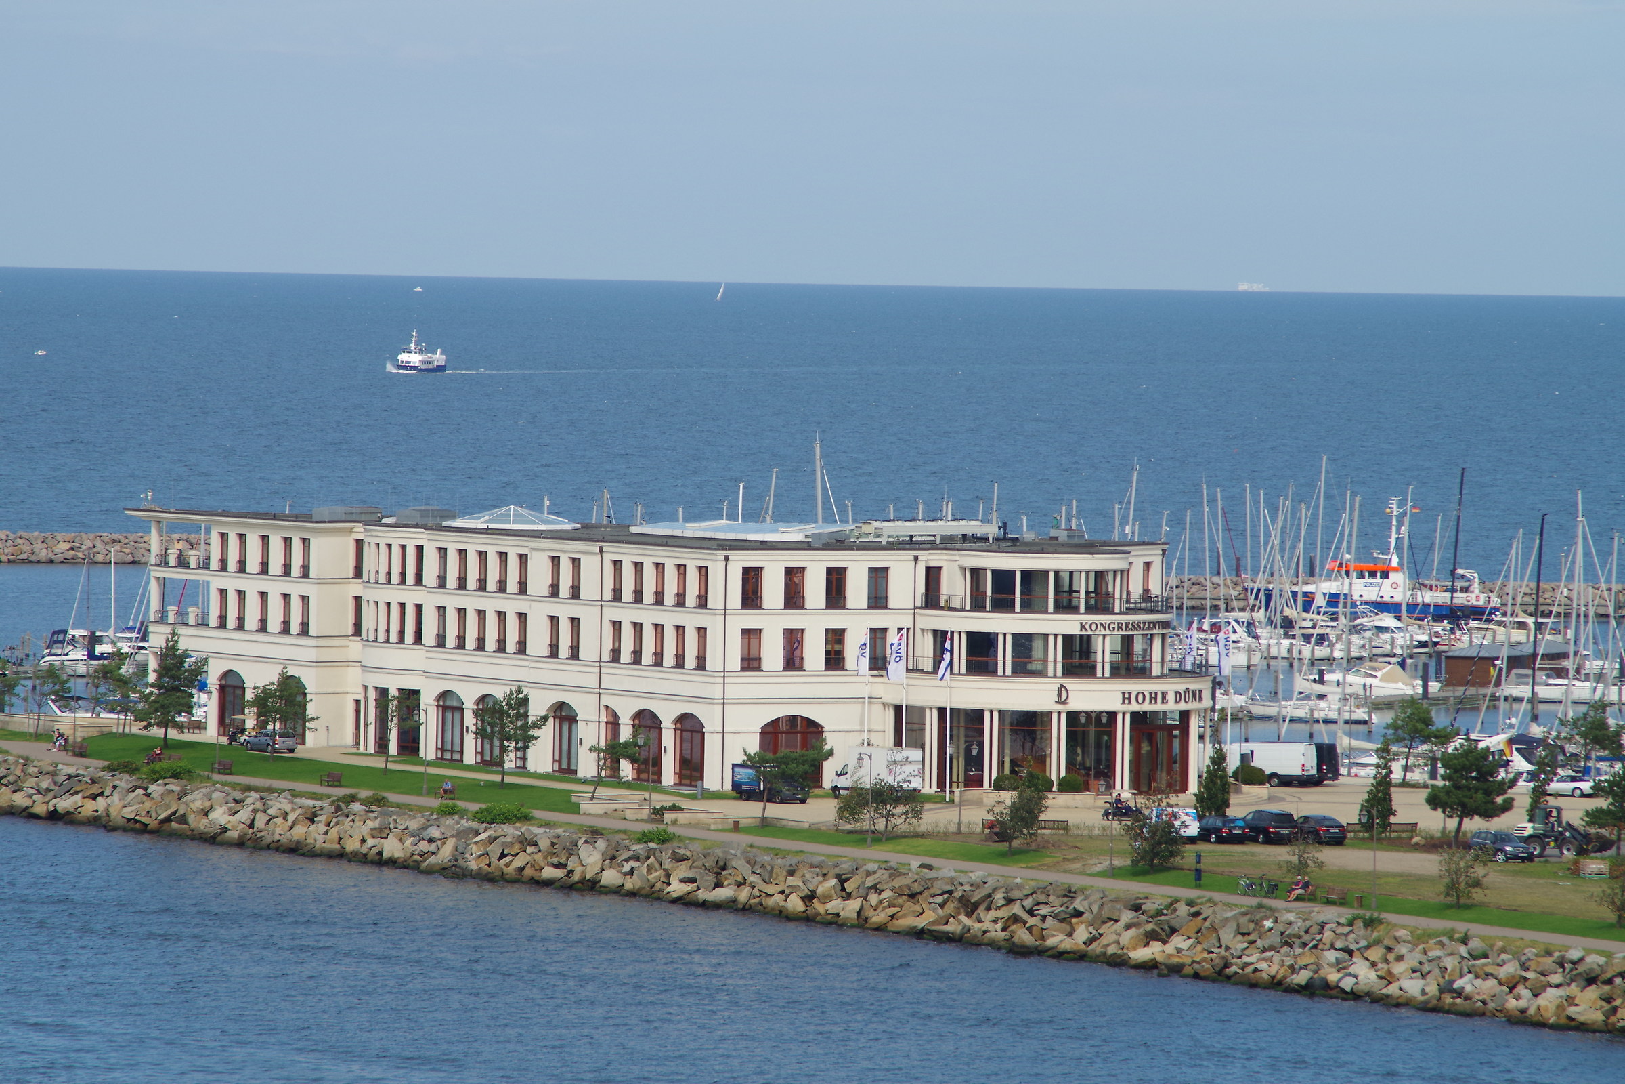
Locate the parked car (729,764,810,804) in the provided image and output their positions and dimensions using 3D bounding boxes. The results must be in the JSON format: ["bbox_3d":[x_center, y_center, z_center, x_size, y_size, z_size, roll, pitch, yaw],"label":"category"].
[{"bbox_3d":[-2.571,14.802,558.319,1.930,2.100,5.100,0,2,-40],"label":"parked car"}]

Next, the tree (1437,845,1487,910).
[{"bbox_3d":[32.938,16.996,462.470,2.580,3.190,2.580,1,2,0],"label":"tree"}]

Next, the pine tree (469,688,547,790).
[{"bbox_3d":[-18.797,12.146,566.008,4.889,6.309,4.645,1,2,0],"label":"pine tree"}]

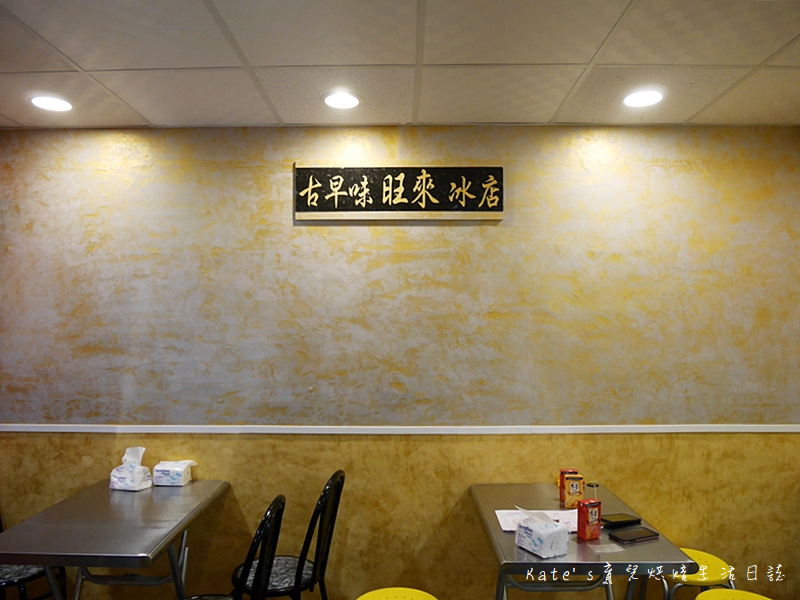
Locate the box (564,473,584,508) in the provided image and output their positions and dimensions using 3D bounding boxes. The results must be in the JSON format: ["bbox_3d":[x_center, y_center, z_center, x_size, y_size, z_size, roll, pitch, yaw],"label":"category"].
[{"bbox_3d":[0.658,0.724,2.271,0.064,0.114,0.045,0,-3,7],"label":"box"}]

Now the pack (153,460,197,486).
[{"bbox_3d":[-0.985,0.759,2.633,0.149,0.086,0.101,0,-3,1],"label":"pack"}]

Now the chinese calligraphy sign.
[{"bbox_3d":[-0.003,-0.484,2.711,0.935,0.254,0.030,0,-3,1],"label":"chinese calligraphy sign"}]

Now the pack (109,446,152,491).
[{"bbox_3d":[-1.146,0.713,2.574,0.133,0.166,0.099,-1,-3,13],"label":"pack"}]

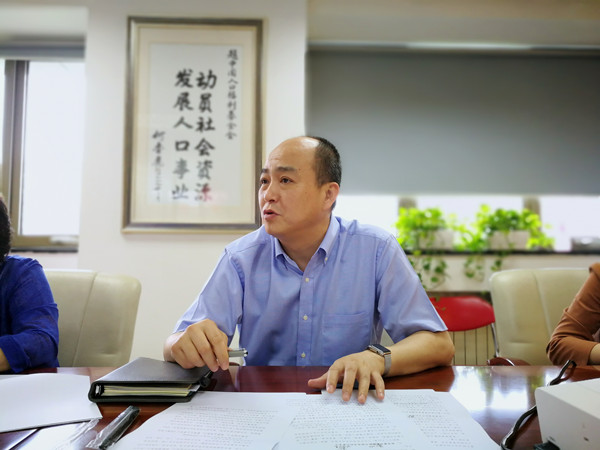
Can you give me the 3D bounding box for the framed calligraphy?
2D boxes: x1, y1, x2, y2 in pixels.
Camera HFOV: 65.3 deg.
[{"bbox_3d":[-0.644,-0.608,2.830,0.835,1.300,0.045,0,-4,-2],"label":"framed calligraphy"}]

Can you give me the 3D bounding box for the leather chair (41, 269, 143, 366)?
[{"bbox_3d":[-0.759,0.594,1.185,0.600,0.960,0.660,0,-4,-2],"label":"leather chair"}]

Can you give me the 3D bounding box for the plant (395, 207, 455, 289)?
[{"bbox_3d":[0.778,0.142,2.950,0.390,0.500,0.290,0,-4,-2],"label":"plant"}]

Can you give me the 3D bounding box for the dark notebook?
[{"bbox_3d":[-0.258,0.289,0.888,0.183,0.035,0.200,0,-4,2],"label":"dark notebook"}]

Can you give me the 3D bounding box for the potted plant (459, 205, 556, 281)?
[{"bbox_3d":[1.295,0.110,2.950,0.570,0.470,0.300,0,-4,-2],"label":"potted plant"}]

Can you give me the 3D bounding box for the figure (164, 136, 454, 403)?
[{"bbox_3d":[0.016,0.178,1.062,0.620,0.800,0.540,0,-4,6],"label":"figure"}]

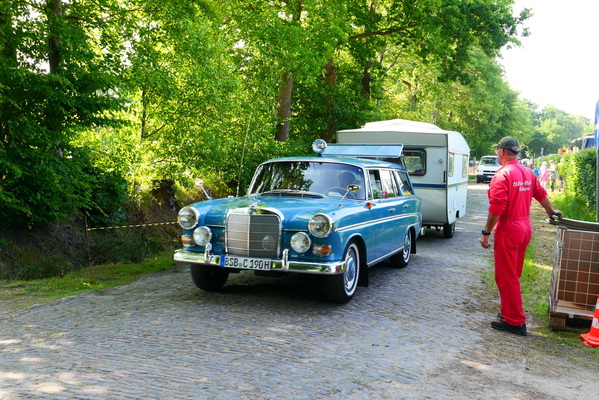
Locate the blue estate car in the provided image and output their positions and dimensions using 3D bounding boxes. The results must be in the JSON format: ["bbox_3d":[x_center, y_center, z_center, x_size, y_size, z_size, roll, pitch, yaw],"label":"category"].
[{"bbox_3d":[0.288,0.142,8.469,1.800,1.600,4.720,2,3,21],"label":"blue estate car"}]

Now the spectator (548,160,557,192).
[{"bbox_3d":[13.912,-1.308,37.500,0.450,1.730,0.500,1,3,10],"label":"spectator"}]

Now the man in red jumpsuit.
[{"bbox_3d":[1.922,0.305,5.950,0.620,1.710,0.460,-1,3,-34],"label":"man in red jumpsuit"}]

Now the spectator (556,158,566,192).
[{"bbox_3d":[14.088,-1.328,36.700,0.500,1.760,0.400,0,3,-11],"label":"spectator"}]

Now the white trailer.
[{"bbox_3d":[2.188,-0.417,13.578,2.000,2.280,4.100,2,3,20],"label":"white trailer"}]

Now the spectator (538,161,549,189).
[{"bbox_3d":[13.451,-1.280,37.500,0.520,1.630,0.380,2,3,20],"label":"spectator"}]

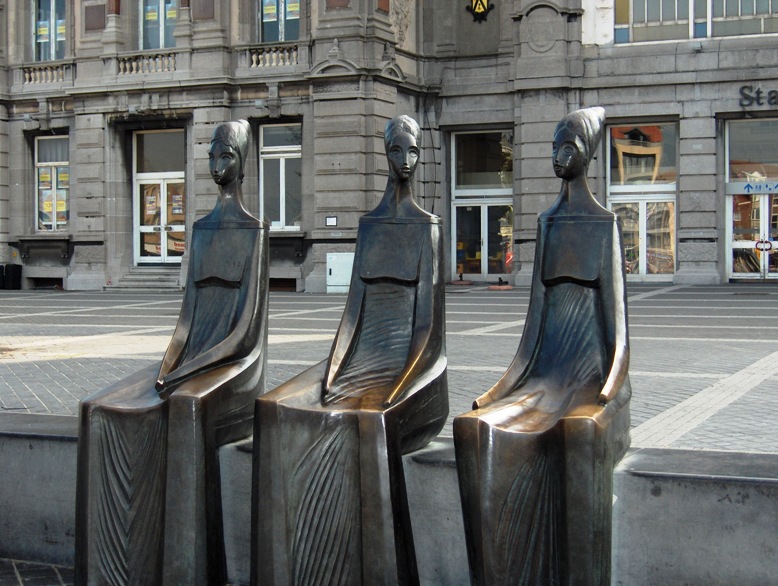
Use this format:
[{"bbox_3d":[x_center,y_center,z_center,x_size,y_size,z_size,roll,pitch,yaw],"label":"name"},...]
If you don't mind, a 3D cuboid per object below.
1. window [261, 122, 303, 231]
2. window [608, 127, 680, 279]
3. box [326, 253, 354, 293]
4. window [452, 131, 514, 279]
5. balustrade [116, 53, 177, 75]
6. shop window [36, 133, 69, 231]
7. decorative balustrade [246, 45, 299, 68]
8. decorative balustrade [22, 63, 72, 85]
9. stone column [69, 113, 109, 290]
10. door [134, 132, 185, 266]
[{"bbox_3d":[-2.600,-2.834,30.506,1.260,2.650,0.160,0,2,22],"label":"window"},{"bbox_3d":[6.295,-2.261,30.728,1.820,3.940,0.160,0,2,22],"label":"window"},{"bbox_3d":[-1.020,-0.473,29.124,0.800,0.950,0.360,0,2,22],"label":"box"},{"bbox_3d":[2.489,-2.271,32.282,1.820,3.900,0.160,0,2,22],"label":"window"},{"bbox_3d":[-6.051,-5.806,31.391,1.730,0.520,0.260,0,2,22],"label":"balustrade"},{"bbox_3d":[-8.900,-2.908,33.076,1.240,2.580,0.160,0,2,22],"label":"shop window"},{"bbox_3d":[-2.765,-5.747,30.159,1.450,0.520,0.260,0,2,22],"label":"decorative balustrade"},{"bbox_3d":[-8.931,-5.771,32.676,1.600,0.530,0.260,0,2,22],"label":"decorative balustrade"},{"bbox_3d":[-7.689,-2.359,32.199,1.080,4.580,0.420,0,2,22],"label":"stone column"},{"bbox_3d":[-5.809,-2.477,31.990,1.850,3.500,0.160,0,2,22],"label":"door"}]

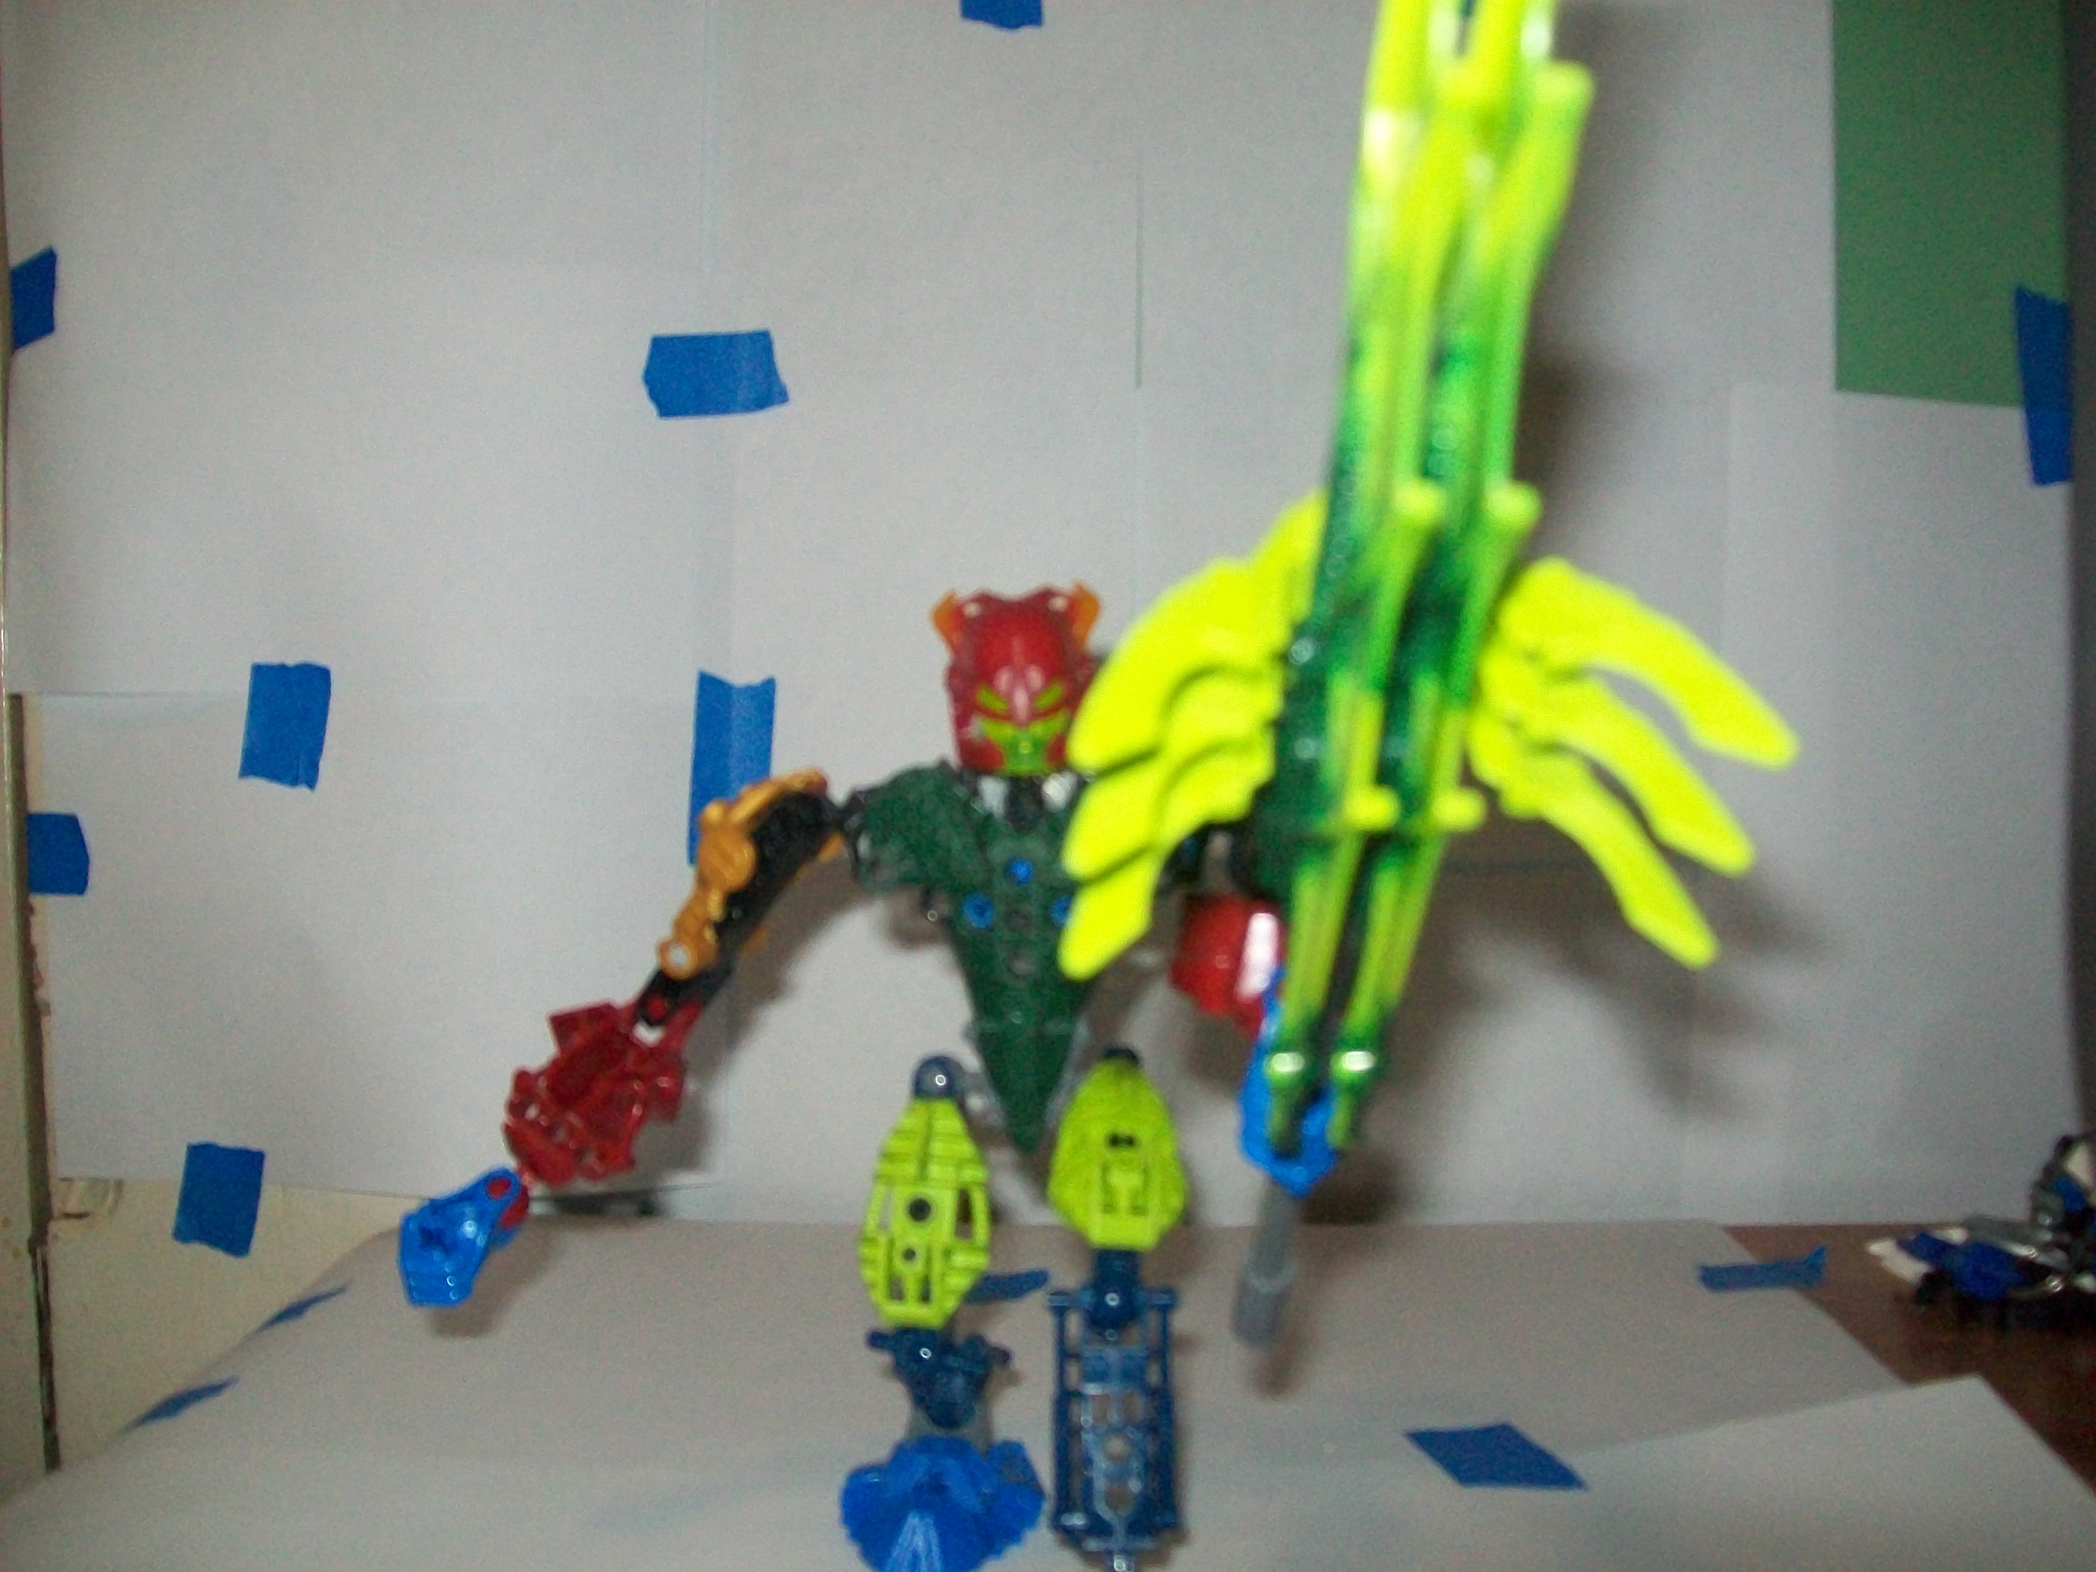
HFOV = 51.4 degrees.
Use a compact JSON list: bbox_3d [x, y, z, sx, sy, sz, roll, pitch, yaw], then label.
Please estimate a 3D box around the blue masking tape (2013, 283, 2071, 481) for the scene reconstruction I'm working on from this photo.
[{"bbox_3d":[0.301,-0.121,0.660,0.018,0.059,0.002,-2,4,0],"label":"blue masking tape"}]

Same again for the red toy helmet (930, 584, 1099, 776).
[{"bbox_3d":[-0.006,-0.021,0.437,0.034,0.038,0.035,3,4,0],"label":"red toy helmet"}]

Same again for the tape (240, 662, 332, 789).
[{"bbox_3d":[-0.233,-0.018,0.667,0.025,0.036,0.002,6,4,0],"label":"tape"}]

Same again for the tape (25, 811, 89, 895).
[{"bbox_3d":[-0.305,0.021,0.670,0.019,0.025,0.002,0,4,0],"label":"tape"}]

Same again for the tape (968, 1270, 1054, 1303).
[{"bbox_3d":[-0.017,0.141,0.610,0.037,0.002,0.023,-1,4,-17],"label":"tape"}]

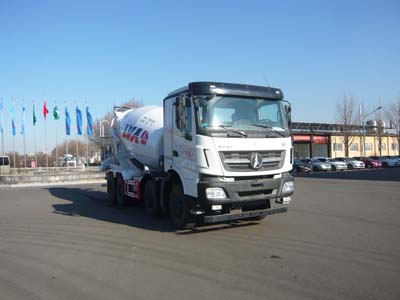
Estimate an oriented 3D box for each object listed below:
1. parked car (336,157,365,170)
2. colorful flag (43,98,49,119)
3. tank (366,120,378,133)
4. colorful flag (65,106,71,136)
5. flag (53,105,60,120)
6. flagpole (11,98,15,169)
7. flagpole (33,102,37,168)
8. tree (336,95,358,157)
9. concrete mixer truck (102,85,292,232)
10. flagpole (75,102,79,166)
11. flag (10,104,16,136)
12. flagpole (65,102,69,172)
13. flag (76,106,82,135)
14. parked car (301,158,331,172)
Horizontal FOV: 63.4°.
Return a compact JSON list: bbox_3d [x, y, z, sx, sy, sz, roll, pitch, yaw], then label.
[{"bbox_3d":[16.437,1.483,36.741,1.780,1.460,4.500,-1,-2,-28],"label":"parked car"},{"bbox_3d":[-19.686,-5.170,41.300,0.750,2.650,0.350,-1,-2,-25],"label":"colorful flag"},{"bbox_3d":[32.964,-4.446,62.000,1.850,2.300,1.850,-3,-3,28],"label":"tank"},{"bbox_3d":[-17.177,-3.700,42.000,0.850,3.900,0.350,-1,-2,-22],"label":"colorful flag"},{"bbox_3d":[-20.724,-5.372,46.719,0.950,2.108,0.450,-1,-2,-18],"label":"flag"},{"bbox_3d":[-23.176,-2.026,40.200,0.140,8.750,0.140,-2,-2,0],"label":"flagpole"},{"bbox_3d":[-23.300,-1.576,45.523,0.160,10.760,0.160,-1,-2,-27],"label":"flagpole"},{"bbox_3d":[19.724,-2.577,43.608,2.800,9.800,2.600,-2,-2,0],"label":"tree"},{"bbox_3d":[-1.161,-0.010,11.190,2.550,3.980,9.750,-1,-3,-29],"label":"concrete mixer truck"},{"bbox_3d":[-18.318,-1.653,48.195,0.160,10.760,0.160,-1,-2,-27],"label":"flagpole"},{"bbox_3d":[-23.151,-3.666,40.200,0.800,3.950,0.350,-1,-3,-30],"label":"flag"},{"bbox_3d":[-17.280,-1.753,42.000,0.140,8.900,0.140,-1,-2,-22],"label":"flagpole"},{"bbox_3d":[-17.987,-4.351,48.370,0.850,4.306,0.400,-1,-2,-18],"label":"flag"},{"bbox_3d":[12.199,1.569,35.412,1.760,1.480,4.400,-1,-2,-28],"label":"parked car"}]

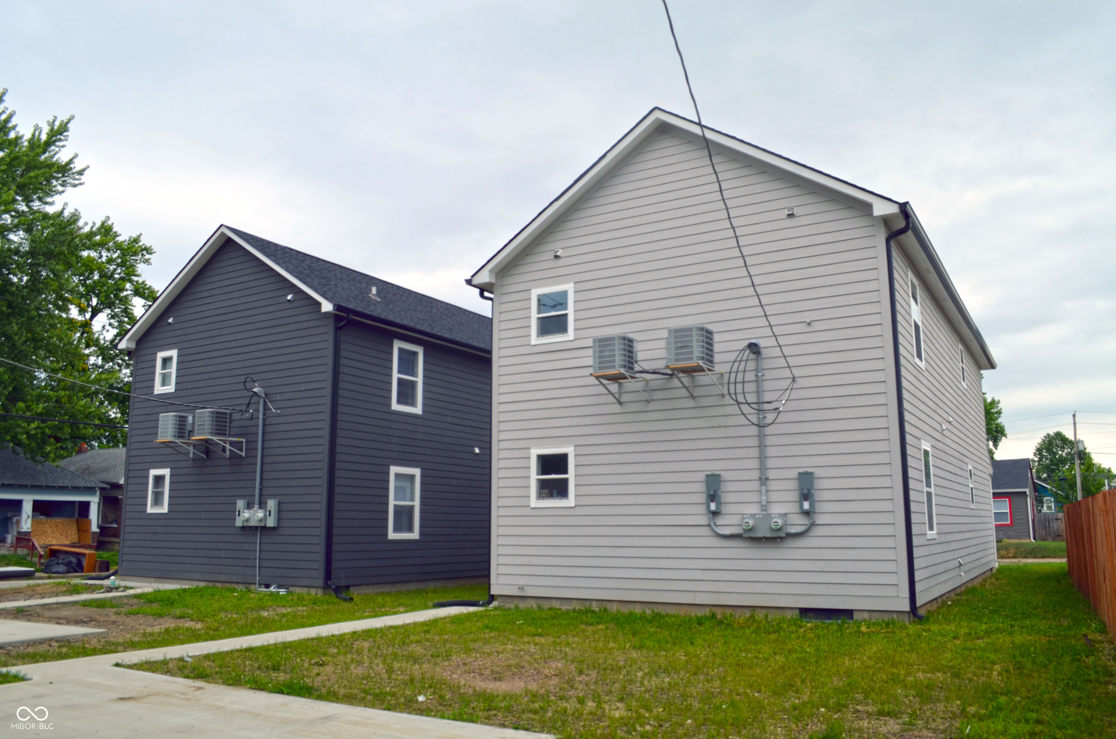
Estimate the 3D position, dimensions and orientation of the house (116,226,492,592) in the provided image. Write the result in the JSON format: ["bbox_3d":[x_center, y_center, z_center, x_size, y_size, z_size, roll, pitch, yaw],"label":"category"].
[{"bbox_3d":[-4.094,1.975,27.103,8.428,8.899,16.429,-6,-12,31],"label":"house"}]

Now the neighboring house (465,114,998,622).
[{"bbox_3d":[6.042,0.856,21.437,8.428,8.899,16.429,-6,-12,31],"label":"neighboring house"}]

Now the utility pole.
[{"bbox_3d":[41.926,8.287,67.122,0.300,9.850,0.300,-6,-12,31],"label":"utility pole"}]

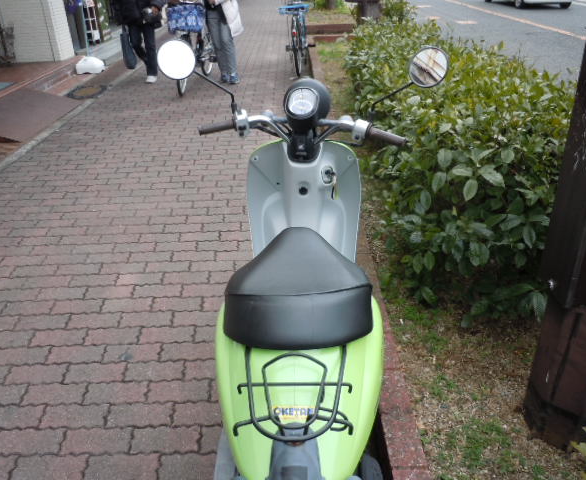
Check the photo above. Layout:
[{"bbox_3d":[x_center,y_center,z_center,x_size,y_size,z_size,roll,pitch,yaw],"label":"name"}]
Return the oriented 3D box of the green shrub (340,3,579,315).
[{"bbox_3d":[1.196,-1.298,4.581,1.320,0.680,5.800,1,27,3],"label":"green shrub"}]

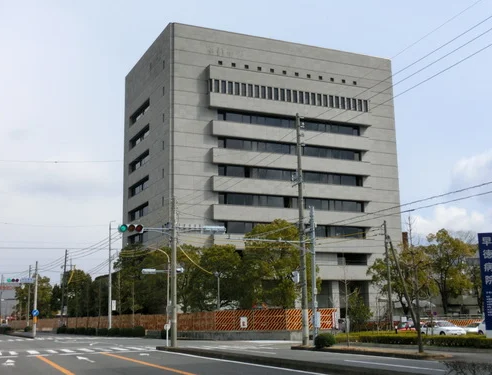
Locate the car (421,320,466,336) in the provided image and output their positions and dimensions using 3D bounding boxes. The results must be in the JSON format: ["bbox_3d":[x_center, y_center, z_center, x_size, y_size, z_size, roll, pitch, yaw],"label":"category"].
[{"bbox_3d":[14.436,10.622,50.497,1.700,1.420,4.500,4,-12,-25],"label":"car"}]

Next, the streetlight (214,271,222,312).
[{"bbox_3d":[-2.156,9.244,54.460,0.500,4.825,0.500,4,-12,-25],"label":"streetlight"}]

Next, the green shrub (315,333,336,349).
[{"bbox_3d":[3.597,6.902,30.850,0.980,0.720,0.980,-1,-11,0],"label":"green shrub"}]

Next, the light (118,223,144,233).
[{"bbox_3d":[-5.728,1.991,34.445,1.250,0.420,0.380,3,-12,-21],"label":"light"}]

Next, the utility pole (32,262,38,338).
[{"bbox_3d":[-19.826,10.620,64.146,0.280,7.051,0.280,4,-12,-25],"label":"utility pole"}]

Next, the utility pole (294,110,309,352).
[{"bbox_3d":[2.837,1.936,34.658,0.340,11.951,0.340,4,-12,-25],"label":"utility pole"}]

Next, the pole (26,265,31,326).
[{"bbox_3d":[-35.367,18.165,111.044,0.300,10.943,0.300,4,-12,-25],"label":"pole"}]

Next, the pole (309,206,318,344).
[{"bbox_3d":[3.250,4.244,32.776,0.200,6.687,0.200,5,-13,-24],"label":"pole"}]

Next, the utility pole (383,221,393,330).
[{"bbox_3d":[13.041,8.238,61.988,0.270,10.360,0.270,4,-12,-25],"label":"utility pole"}]

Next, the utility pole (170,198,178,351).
[{"bbox_3d":[-3.714,4.318,35.263,0.310,7.720,0.310,4,-12,-25],"label":"utility pole"}]

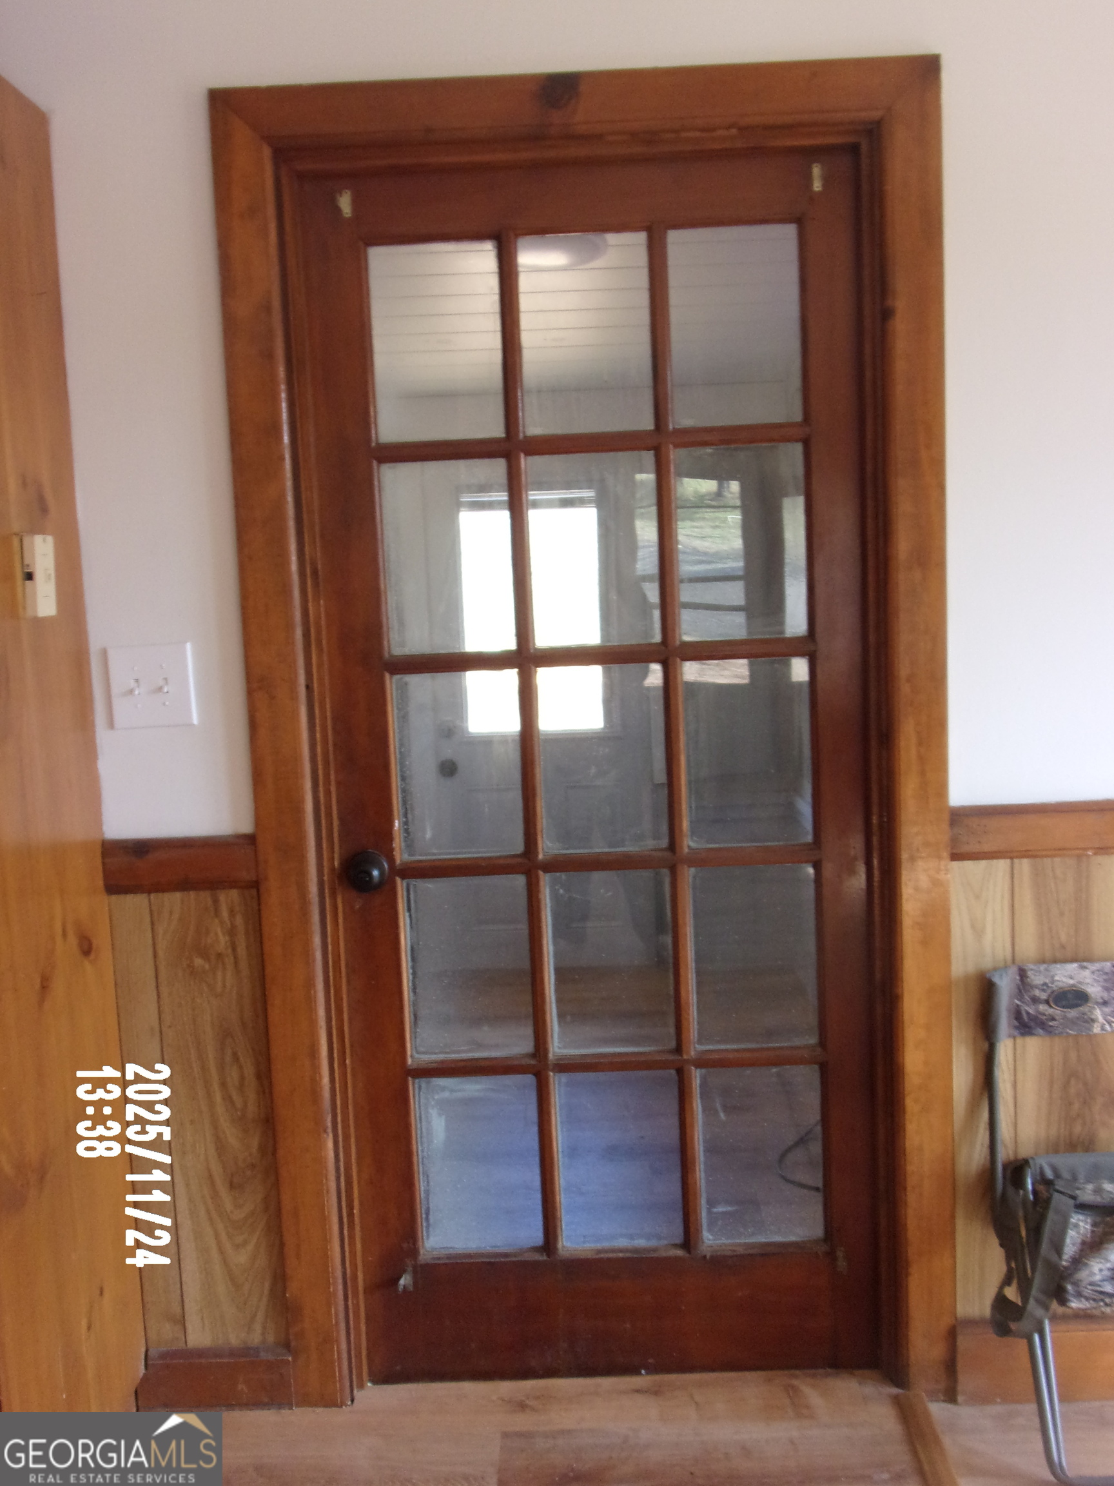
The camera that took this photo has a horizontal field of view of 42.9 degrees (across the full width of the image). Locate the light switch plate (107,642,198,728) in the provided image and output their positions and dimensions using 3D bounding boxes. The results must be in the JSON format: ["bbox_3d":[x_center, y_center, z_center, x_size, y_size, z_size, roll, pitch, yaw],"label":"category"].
[{"bbox_3d":[-0.650,-0.089,2.268,0.136,0.132,0.012,-2,6,2],"label":"light switch plate"}]

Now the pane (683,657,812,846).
[{"bbox_3d":[0.317,0.018,2.339,0.206,0.309,0.014,-2,6,2],"label":"pane"}]

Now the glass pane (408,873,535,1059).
[{"bbox_3d":[-0.147,0.378,2.392,0.206,0.309,0.014,-2,6,2],"label":"glass pane"}]

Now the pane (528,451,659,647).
[{"bbox_3d":[0.062,-0.314,2.310,0.206,0.309,0.014,-2,6,2],"label":"pane"}]

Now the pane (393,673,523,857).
[{"bbox_3d":[-0.162,0.037,2.347,0.210,0.311,0.012,-2,6,2],"label":"pane"}]

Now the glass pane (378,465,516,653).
[{"bbox_3d":[-0.177,-0.303,2.311,0.210,0.311,0.012,-2,6,2],"label":"glass pane"}]

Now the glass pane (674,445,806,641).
[{"bbox_3d":[0.302,-0.324,2.302,0.206,0.309,0.014,-2,6,2],"label":"glass pane"}]

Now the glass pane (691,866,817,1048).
[{"bbox_3d":[0.331,0.358,2.369,0.210,0.311,0.012,-2,6,2],"label":"glass pane"}]

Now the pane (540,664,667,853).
[{"bbox_3d":[0.077,0.027,2.347,0.206,0.309,0.014,-2,6,2],"label":"pane"}]

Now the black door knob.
[{"bbox_3d":[-0.314,0.216,2.323,0.066,0.066,0.064,-2,6,2],"label":"black door knob"}]

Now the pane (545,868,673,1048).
[{"bbox_3d":[0.093,0.368,2.384,0.206,0.309,0.014,-2,6,2],"label":"pane"}]

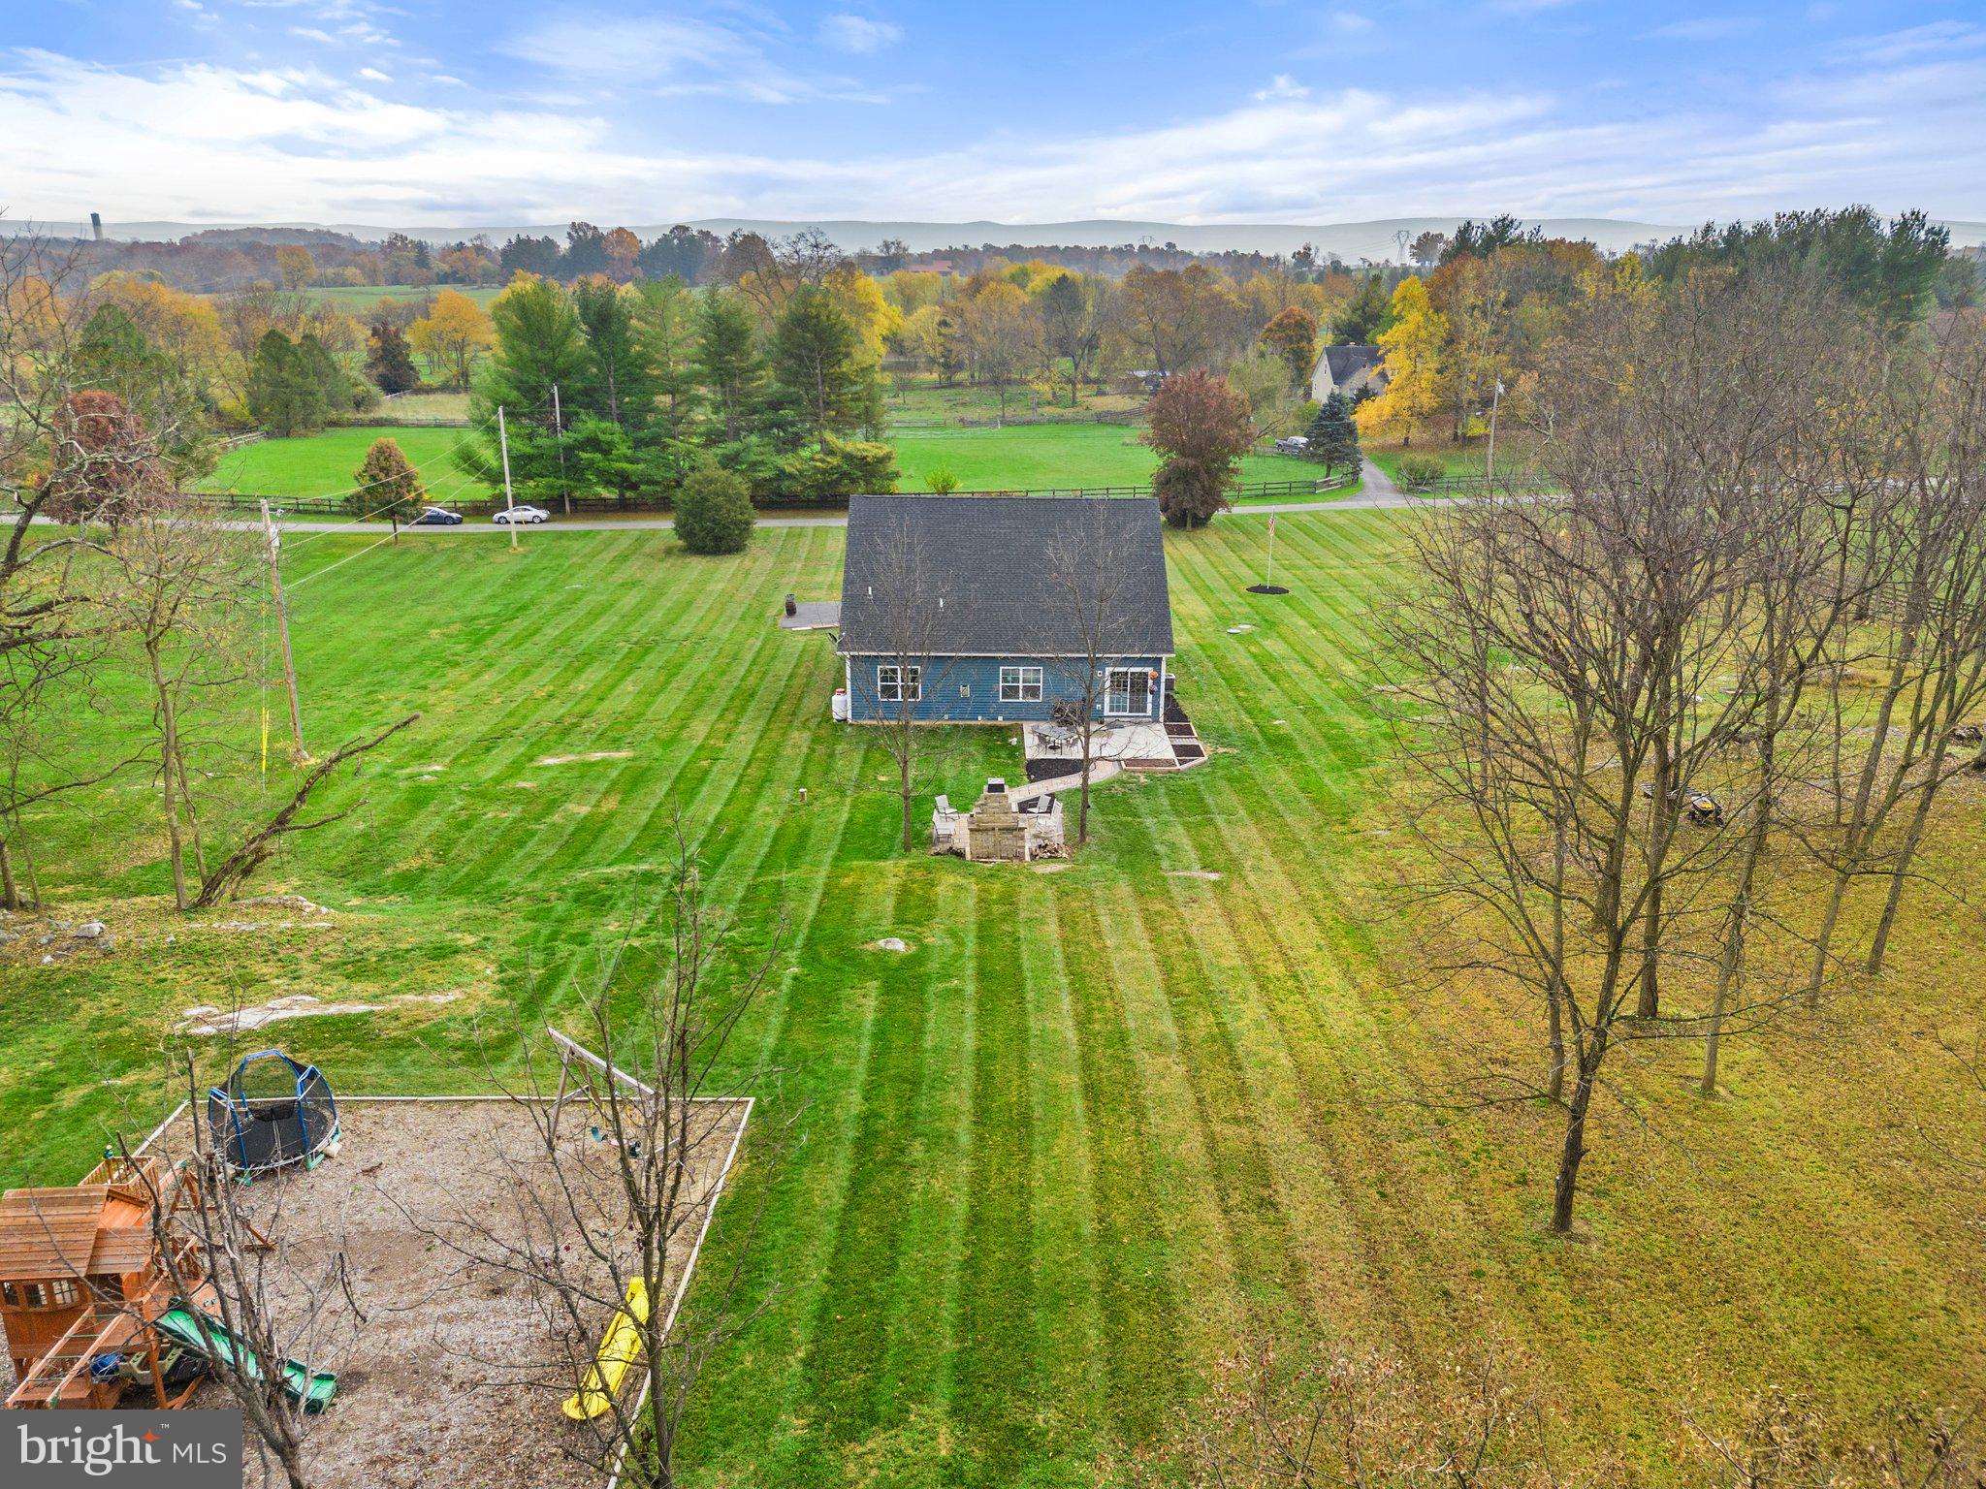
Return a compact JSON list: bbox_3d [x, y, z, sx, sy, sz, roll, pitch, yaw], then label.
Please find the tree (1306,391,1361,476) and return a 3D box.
[{"bbox_3d":[33.374,-30.440,134.942,5.400,8.300,5.400,0,20,0],"label":"tree"}]

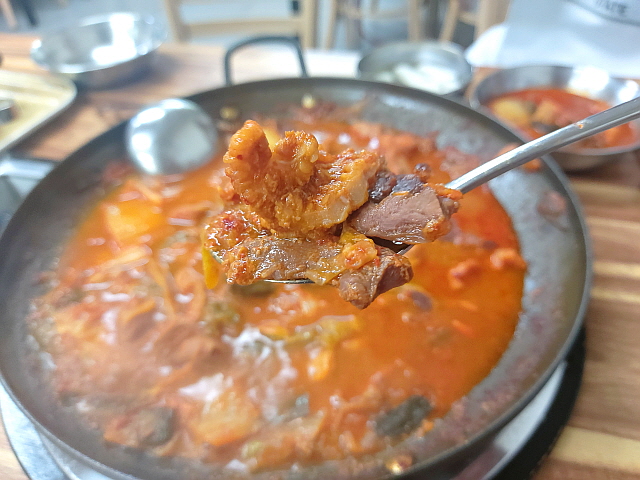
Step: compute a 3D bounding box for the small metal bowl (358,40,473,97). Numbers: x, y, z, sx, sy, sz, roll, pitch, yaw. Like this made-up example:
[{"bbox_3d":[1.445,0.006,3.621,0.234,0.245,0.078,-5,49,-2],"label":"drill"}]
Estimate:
[{"bbox_3d":[0.092,-0.151,0.462,0.107,0.047,0.107,-2,45,2],"label":"small metal bowl"}]

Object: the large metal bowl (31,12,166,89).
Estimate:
[{"bbox_3d":[-0.255,-0.221,0.554,0.157,0.041,0.157,-2,45,2],"label":"large metal bowl"}]

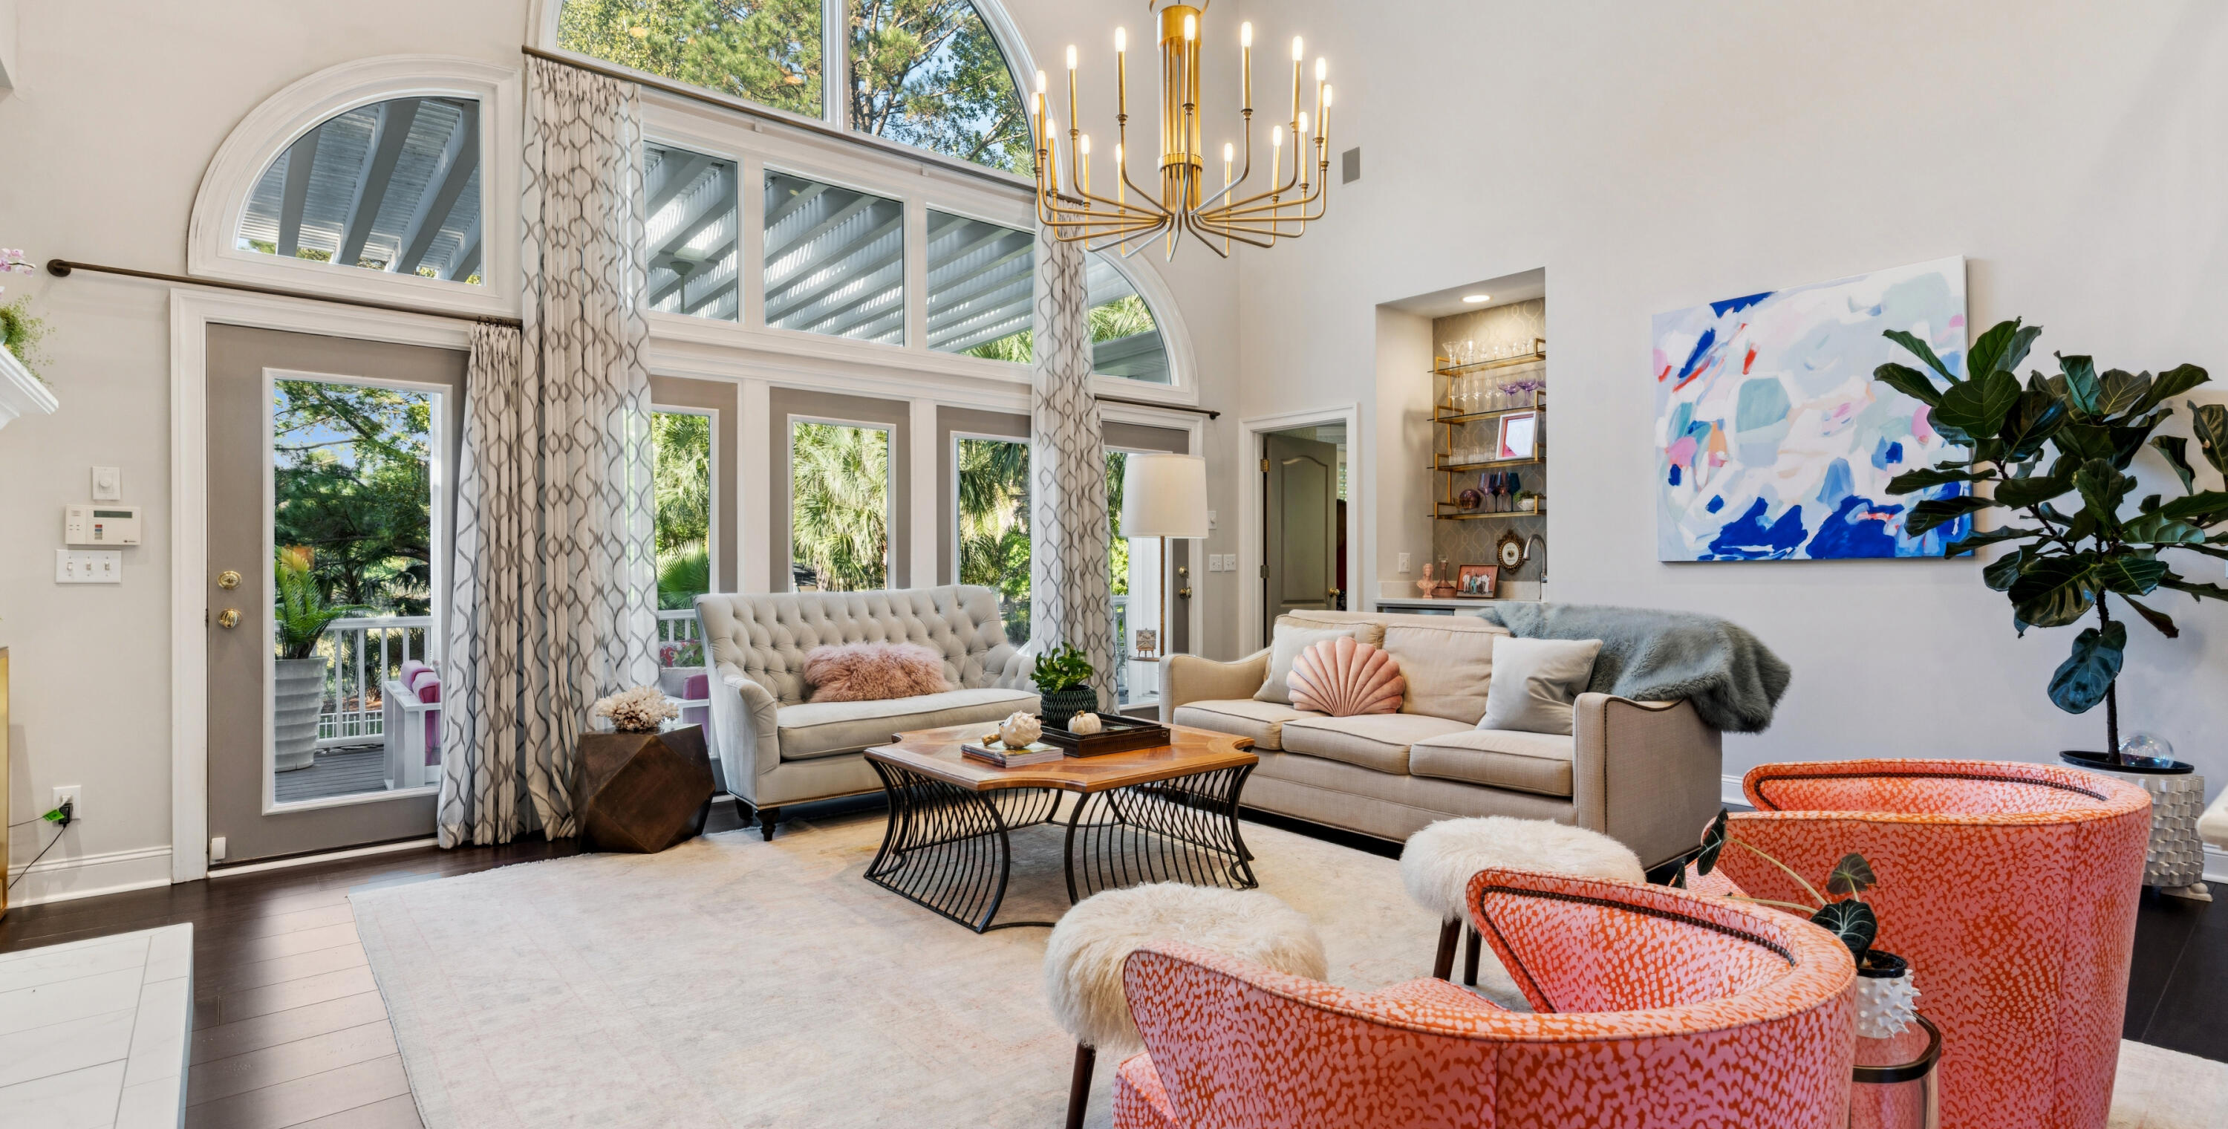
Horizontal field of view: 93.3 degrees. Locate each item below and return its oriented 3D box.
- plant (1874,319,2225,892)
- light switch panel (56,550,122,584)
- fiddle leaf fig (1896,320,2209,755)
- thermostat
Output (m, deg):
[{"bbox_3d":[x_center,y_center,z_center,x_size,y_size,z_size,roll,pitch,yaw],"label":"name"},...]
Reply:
[{"bbox_3d":[3.464,0.135,3.724,0.950,2.000,1.200,0,0,-40],"label":"plant"},{"bbox_3d":[-3.557,0.009,3.652,0.162,0.115,0.012,0,0,-40],"label":"light switch panel"},{"bbox_3d":[3.386,-0.067,3.817,0.800,1.570,0.970,0,0,-40],"label":"fiddle leaf fig"},{"bbox_3d":[-3.528,-0.134,3.675,0.190,0.133,0.035,0,0,-40],"label":"thermostat"}]

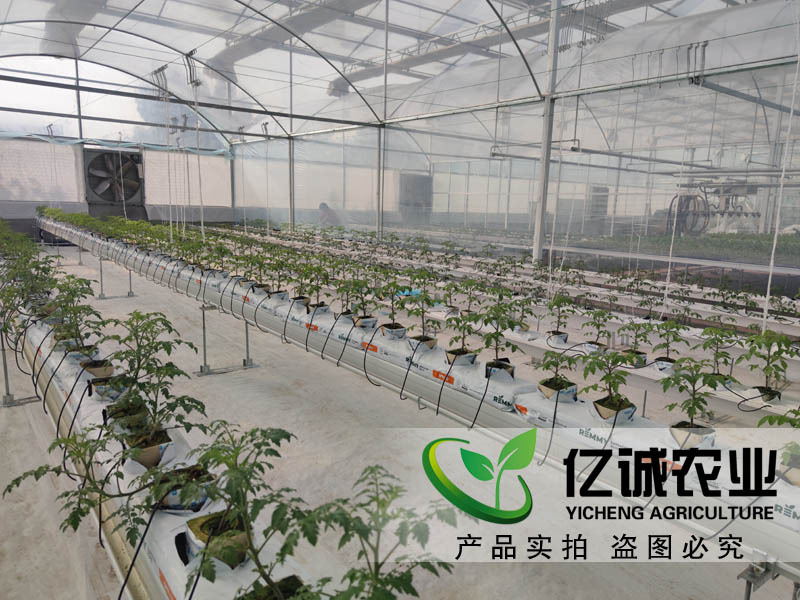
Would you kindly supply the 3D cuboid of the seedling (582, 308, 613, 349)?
[{"bbox_3d":[1.221,0.175,3.415,0.180,0.226,0.180,6,11,20],"label":"seedling"}]

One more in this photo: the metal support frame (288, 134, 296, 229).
[{"bbox_3d":[-2.884,-2.790,14.764,0.100,2.960,0.100,-6,13,-38],"label":"metal support frame"}]

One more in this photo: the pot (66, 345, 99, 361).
[{"bbox_3d":[-1.330,0.235,2.320,0.100,0.061,0.100,-6,13,-38],"label":"pot"}]

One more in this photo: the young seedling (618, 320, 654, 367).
[{"bbox_3d":[1.366,0.253,3.211,0.139,0.235,0.139,-6,13,-38],"label":"young seedling"}]

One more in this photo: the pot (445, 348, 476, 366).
[{"bbox_3d":[0.272,0.262,2.464,0.105,0.064,0.105,-6,13,-38],"label":"pot"}]

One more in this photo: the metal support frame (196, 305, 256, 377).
[{"bbox_3d":[-1.456,0.302,4.694,0.529,0.579,0.064,-6,13,-38],"label":"metal support frame"}]

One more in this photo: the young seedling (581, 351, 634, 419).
[{"bbox_3d":[0.708,0.288,1.868,0.170,0.235,0.170,-6,13,-38],"label":"young seedling"}]

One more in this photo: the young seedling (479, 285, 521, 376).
[{"bbox_3d":[0.405,0.136,2.257,0.126,0.372,0.126,-6,13,-38],"label":"young seedling"}]

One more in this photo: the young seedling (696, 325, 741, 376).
[{"bbox_3d":[1.663,0.267,2.864,0.215,0.258,0.215,8,12,30],"label":"young seedling"}]

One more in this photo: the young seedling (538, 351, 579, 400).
[{"bbox_3d":[0.589,0.280,2.060,0.130,0.182,0.130,-6,13,-38],"label":"young seedling"}]

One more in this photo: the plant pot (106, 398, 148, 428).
[{"bbox_3d":[-0.825,0.364,1.690,0.100,0.061,0.100,-6,13,-38],"label":"plant pot"}]

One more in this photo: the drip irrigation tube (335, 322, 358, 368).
[{"bbox_3d":[-0.290,0.238,3.057,0.120,0.267,0.040,-6,13,-38],"label":"drip irrigation tube"}]

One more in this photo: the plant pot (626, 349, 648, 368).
[{"bbox_3d":[1.354,0.333,3.196,0.105,0.064,0.105,-6,13,-38],"label":"plant pot"}]

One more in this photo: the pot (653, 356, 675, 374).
[{"bbox_3d":[1.470,0.357,3.080,0.105,0.064,0.105,-6,13,-38],"label":"pot"}]

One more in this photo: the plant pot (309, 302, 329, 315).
[{"bbox_3d":[-0.500,0.065,3.428,0.105,0.064,0.105,-6,13,-38],"label":"plant pot"}]

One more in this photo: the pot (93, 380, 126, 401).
[{"bbox_3d":[-0.989,0.309,1.903,0.100,0.061,0.100,-6,13,-38],"label":"pot"}]

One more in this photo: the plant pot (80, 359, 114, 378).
[{"bbox_3d":[-1.145,0.275,2.104,0.100,0.068,0.100,-6,13,-38],"label":"plant pot"}]

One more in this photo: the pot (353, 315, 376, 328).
[{"bbox_3d":[-0.198,0.133,3.072,0.100,0.061,0.100,-6,13,-38],"label":"pot"}]

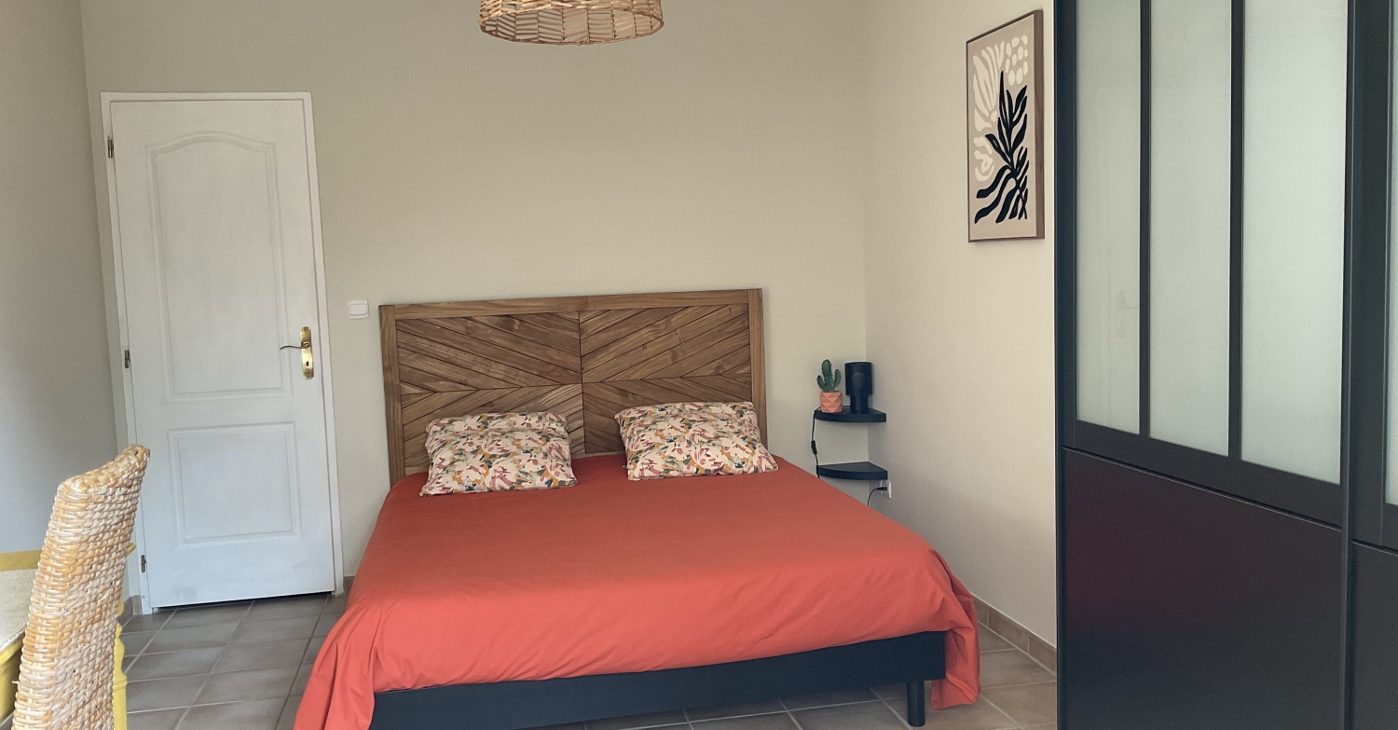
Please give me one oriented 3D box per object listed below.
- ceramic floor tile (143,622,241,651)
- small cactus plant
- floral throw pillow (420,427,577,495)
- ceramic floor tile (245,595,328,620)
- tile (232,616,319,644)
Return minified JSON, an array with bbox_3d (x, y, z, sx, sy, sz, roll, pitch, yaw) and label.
[{"bbox_3d":[-1.930,1.046,4.457,0.297,0.010,0.297,-3,5,-12],"label":"ceramic floor tile"},{"bbox_3d":[0.587,0.050,5.266,0.112,0.146,0.075,-3,6,-12],"label":"small cactus plant"},{"bbox_3d":[-0.785,0.365,4.607,0.572,0.128,0.486,-3,24,-12],"label":"floral throw pillow"},{"bbox_3d":[-1.696,1.004,4.812,0.297,0.010,0.297,-3,5,-12],"label":"ceramic floor tile"},{"bbox_3d":[-1.644,1.034,4.546,0.298,0.010,0.298,-3,6,-12],"label":"tile"}]

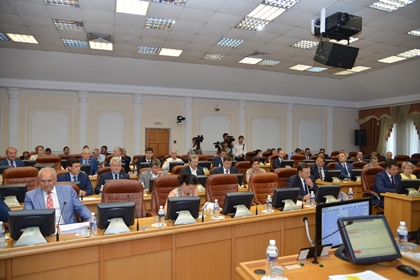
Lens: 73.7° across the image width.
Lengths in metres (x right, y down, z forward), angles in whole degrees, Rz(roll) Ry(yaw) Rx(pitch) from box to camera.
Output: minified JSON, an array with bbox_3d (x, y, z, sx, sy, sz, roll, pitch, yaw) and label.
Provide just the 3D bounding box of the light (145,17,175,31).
[{"bbox_3d":[-1.037,-2.392,5.739,0.600,0.080,0.600,0,0,-19],"label":"light"}]

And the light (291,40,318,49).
[{"bbox_3d":[2.372,-2.387,6.963,0.600,0.080,0.600,1,0,-19],"label":"light"}]

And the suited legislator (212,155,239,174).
[{"bbox_3d":[0.300,0.970,5.180,0.550,1.340,0.750,0,0,-14],"label":"suited legislator"}]

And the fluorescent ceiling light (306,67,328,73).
[{"bbox_3d":[3.488,-2.340,9.188,0.600,0.080,0.600,0,0,-19],"label":"fluorescent ceiling light"}]

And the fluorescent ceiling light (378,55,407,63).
[{"bbox_3d":[5.134,-2.289,7.908,0.600,0.080,0.600,0,0,-19],"label":"fluorescent ceiling light"}]

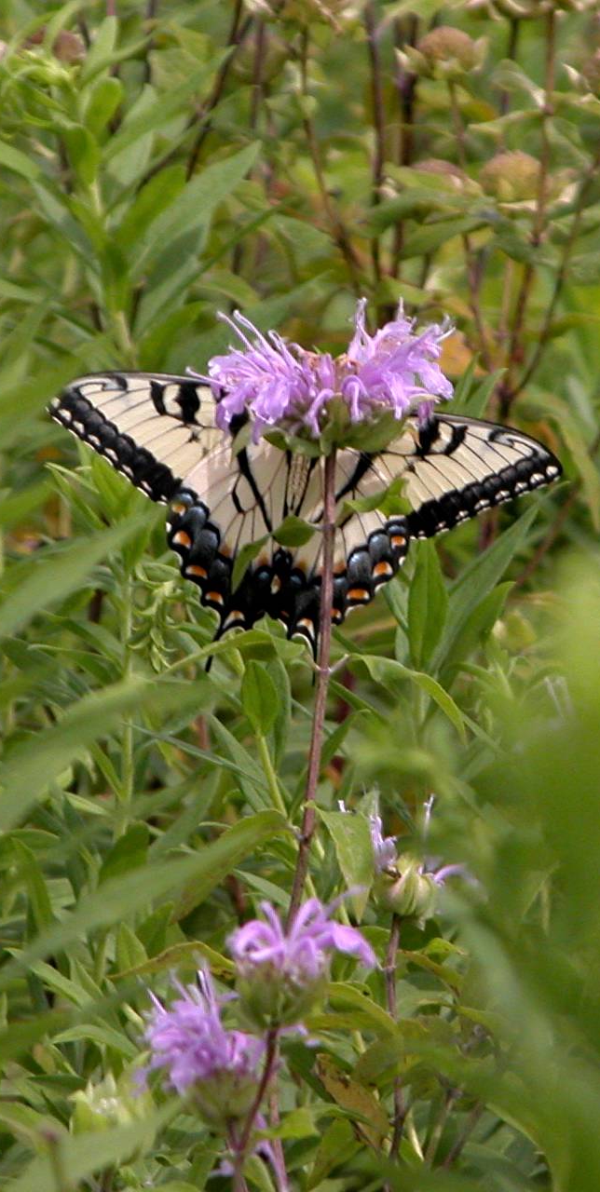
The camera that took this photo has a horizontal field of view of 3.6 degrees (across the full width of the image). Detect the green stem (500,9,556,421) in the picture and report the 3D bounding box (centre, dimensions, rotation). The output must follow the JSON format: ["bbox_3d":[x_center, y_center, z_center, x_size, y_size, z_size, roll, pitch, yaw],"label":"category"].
[{"bbox_3d":[0.052,-0.087,2.200,0.004,0.096,0.004,7,9,0],"label":"green stem"}]

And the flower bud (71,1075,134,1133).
[{"bbox_3d":[-0.045,0.116,2.200,0.015,0.014,0.015,0,12,0],"label":"flower bud"}]

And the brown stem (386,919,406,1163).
[{"bbox_3d":[0.022,0.100,2.200,0.004,0.057,0.004,0,12,0],"label":"brown stem"}]

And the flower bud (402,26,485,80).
[{"bbox_3d":[0.033,-0.126,2.240,0.020,0.013,0.018,2,10,0],"label":"flower bud"}]

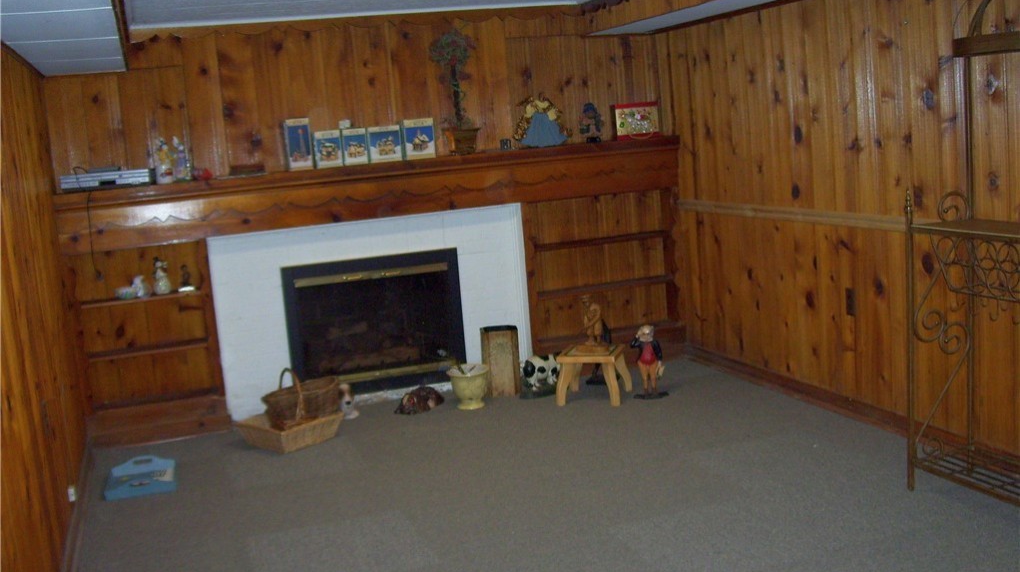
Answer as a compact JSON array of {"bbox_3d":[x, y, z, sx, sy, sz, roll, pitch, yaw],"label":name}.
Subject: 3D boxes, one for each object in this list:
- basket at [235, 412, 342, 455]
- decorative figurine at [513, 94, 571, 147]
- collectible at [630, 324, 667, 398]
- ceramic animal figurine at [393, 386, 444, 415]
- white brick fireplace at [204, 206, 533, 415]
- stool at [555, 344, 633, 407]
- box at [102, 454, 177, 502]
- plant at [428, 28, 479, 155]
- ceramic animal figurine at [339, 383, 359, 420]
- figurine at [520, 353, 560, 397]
[{"bbox_3d":[-1.109,0.731,5.388,0.385,0.130,0.385,4,12,44],"label":"basket"},{"bbox_3d":[0.167,-0.910,5.890,0.285,0.260,0.110,-6,8,-9],"label":"decorative figurine"},{"bbox_3d":[0.746,0.401,5.742,0.185,0.378,0.125,-6,9,-10],"label":"collectible"},{"bbox_3d":[-0.476,0.594,5.602,0.155,0.105,0.250,-1,9,28],"label":"ceramic animal figurine"},{"bbox_3d":[-0.769,0.126,6.174,1.799,1.032,0.270,-7,9,-18],"label":"white brick fireplace"},{"bbox_3d":[0.431,0.459,5.479,0.325,0.250,0.280,-2,9,20],"label":"stool"},{"bbox_3d":[-1.630,0.840,4.706,0.290,0.080,0.345,-7,9,-13],"label":"box"},{"bbox_3d":[-0.316,-1.119,6.145,0.265,0.710,0.250,-7,9,-18],"label":"plant"},{"bbox_3d":[-0.841,0.593,5.567,0.110,0.180,0.130,-8,9,-18],"label":"ceramic animal figurine"},{"bbox_3d":[0.178,0.497,5.964,0.240,0.212,0.130,-6,9,-10],"label":"figurine"}]

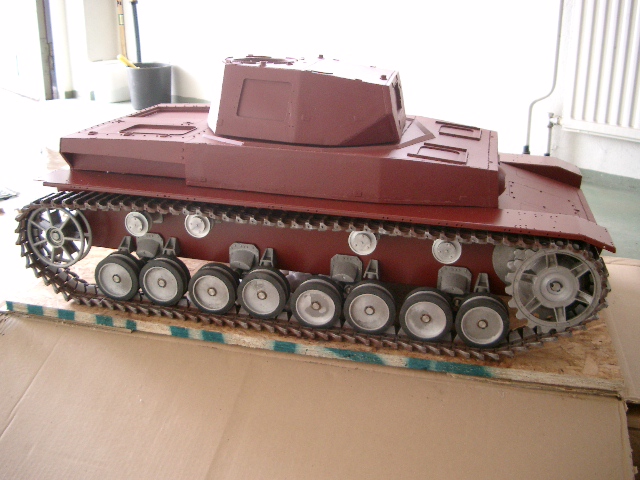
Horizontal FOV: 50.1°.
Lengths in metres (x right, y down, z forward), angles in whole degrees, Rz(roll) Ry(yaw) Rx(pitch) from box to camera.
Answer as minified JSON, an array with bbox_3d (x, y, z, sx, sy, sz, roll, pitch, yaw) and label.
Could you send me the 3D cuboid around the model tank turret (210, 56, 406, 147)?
[{"bbox_3d":[-0.023,-0.250,1.174,0.352,0.120,0.290,6,21,12],"label":"model tank turret"}]

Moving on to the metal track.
[{"bbox_3d":[-0.047,0.044,1.073,0.922,0.189,0.068,6,21,12],"label":"metal track"}]

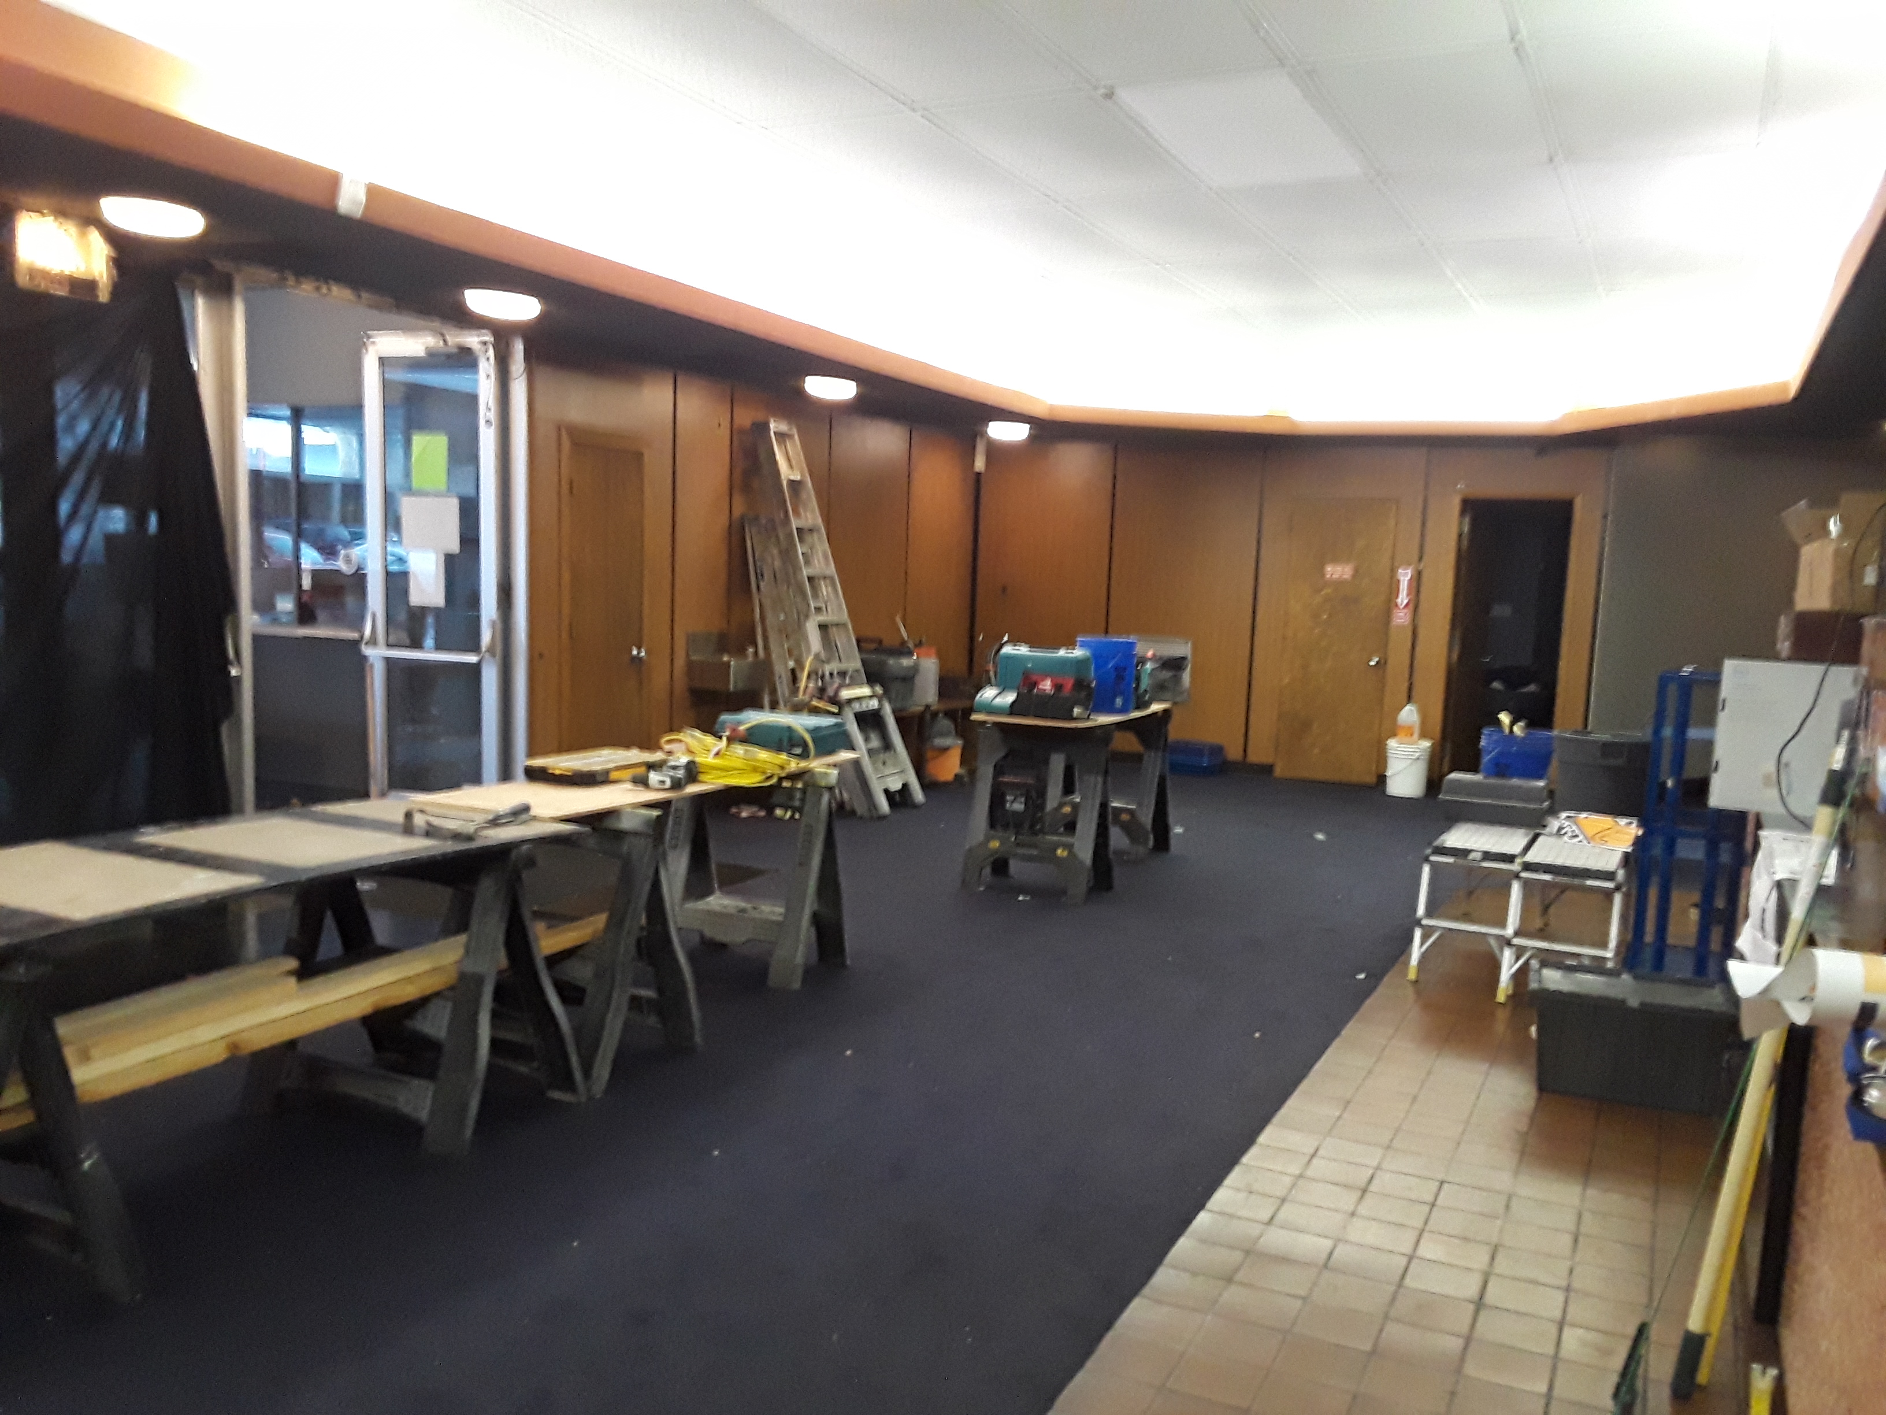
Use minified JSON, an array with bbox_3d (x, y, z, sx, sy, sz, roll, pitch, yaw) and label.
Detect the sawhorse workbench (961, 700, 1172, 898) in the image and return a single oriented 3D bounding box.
[{"bbox_3d":[0.658,0.402,7.409,0.624,0.775,1.511,4,5,22],"label":"sawhorse workbench"}]

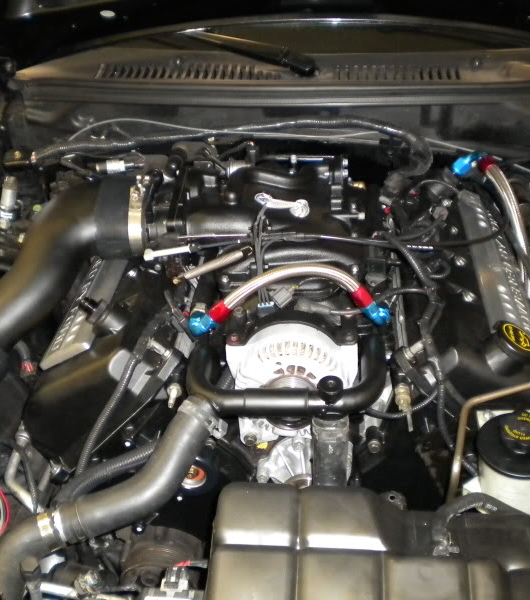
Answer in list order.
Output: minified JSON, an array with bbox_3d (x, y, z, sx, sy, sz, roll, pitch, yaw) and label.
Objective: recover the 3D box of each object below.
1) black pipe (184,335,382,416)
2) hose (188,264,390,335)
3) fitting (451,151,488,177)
[{"bbox_3d":[0.026,0.093,0.985,0.232,0.042,0.125,1,36,4],"label":"black pipe"},{"bbox_3d":[0.032,0.003,1.096,0.265,0.070,0.050,1,36,4],"label":"hose"},{"bbox_3d":[0.351,-0.233,1.391,0.055,0.032,0.035,1,36,4],"label":"fitting"}]

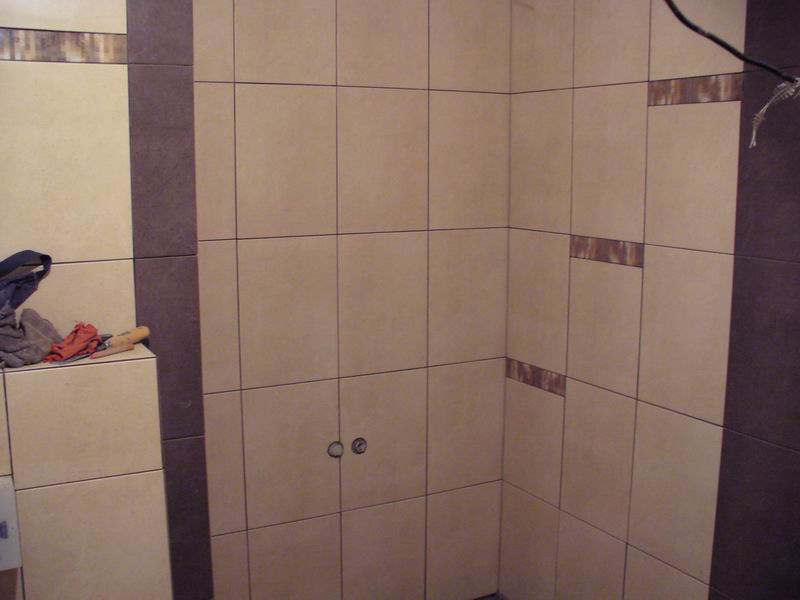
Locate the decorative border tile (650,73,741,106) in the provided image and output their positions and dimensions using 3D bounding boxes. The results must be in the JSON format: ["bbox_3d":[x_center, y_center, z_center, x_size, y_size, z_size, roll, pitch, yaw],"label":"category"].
[{"bbox_3d":[0.604,-0.429,1.749,0.010,0.054,0.254,-5,10,-29],"label":"decorative border tile"}]

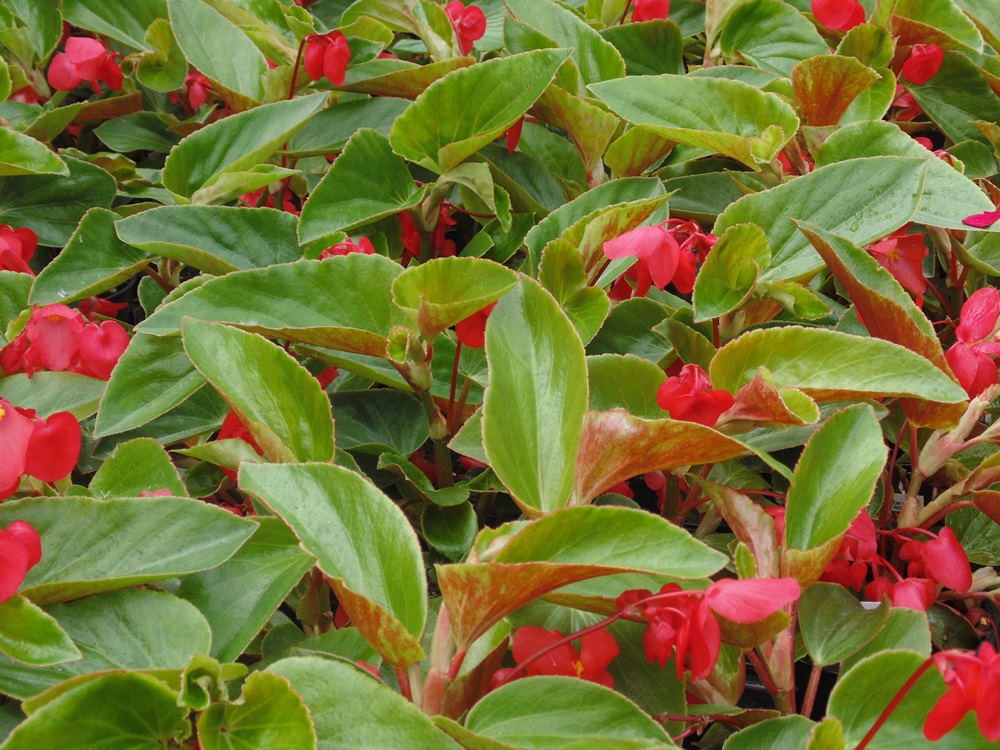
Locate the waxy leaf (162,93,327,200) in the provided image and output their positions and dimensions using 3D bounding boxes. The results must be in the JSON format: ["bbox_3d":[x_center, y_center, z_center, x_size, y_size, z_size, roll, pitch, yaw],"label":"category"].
[{"bbox_3d":[-0.165,-0.145,1.200,0.110,0.028,0.050,-36,42,1],"label":"waxy leaf"}]

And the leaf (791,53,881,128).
[{"bbox_3d":[0.202,-0.171,1.135,0.054,0.046,0.027,0,35,0],"label":"leaf"}]

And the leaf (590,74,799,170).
[{"bbox_3d":[0.126,-0.167,1.230,0.130,0.028,0.052,19,45,3],"label":"leaf"}]

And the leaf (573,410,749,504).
[{"bbox_3d":[0.084,0.042,0.955,0.096,0.038,0.035,6,31,3],"label":"leaf"}]

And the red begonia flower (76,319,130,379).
[{"bbox_3d":[-0.186,-0.011,0.880,0.023,0.025,0.015,-8,23,-19],"label":"red begonia flower"}]

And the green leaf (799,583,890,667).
[{"bbox_3d":[0.166,0.120,0.900,0.041,0.043,0.016,28,7,18],"label":"green leaf"}]

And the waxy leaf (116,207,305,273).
[{"bbox_3d":[-0.149,-0.069,0.960,0.096,0.016,0.040,7,35,5],"label":"waxy leaf"}]

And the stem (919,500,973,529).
[{"bbox_3d":[0.193,0.060,0.810,0.027,0.004,0.004,-26,0,15],"label":"stem"}]

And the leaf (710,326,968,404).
[{"bbox_3d":[0.155,-0.003,0.855,0.116,0.020,0.042,6,41,2],"label":"leaf"}]

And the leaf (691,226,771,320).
[{"bbox_3d":[0.118,-0.052,0.960,0.042,0.048,0.026,7,36,9],"label":"leaf"}]

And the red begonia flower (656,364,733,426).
[{"bbox_3d":[0.104,0.011,1.000,0.041,0.028,0.032,0,36,0],"label":"red begonia flower"}]

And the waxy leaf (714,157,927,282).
[{"bbox_3d":[0.168,-0.079,0.970,0.112,0.014,0.052,-33,56,-17],"label":"waxy leaf"}]

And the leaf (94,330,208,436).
[{"bbox_3d":[-0.186,0.004,1.030,0.095,0.022,0.054,-31,40,-18],"label":"leaf"}]

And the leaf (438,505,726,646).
[{"bbox_3d":[0.034,0.082,0.775,0.118,0.048,0.043,0,35,0],"label":"leaf"}]

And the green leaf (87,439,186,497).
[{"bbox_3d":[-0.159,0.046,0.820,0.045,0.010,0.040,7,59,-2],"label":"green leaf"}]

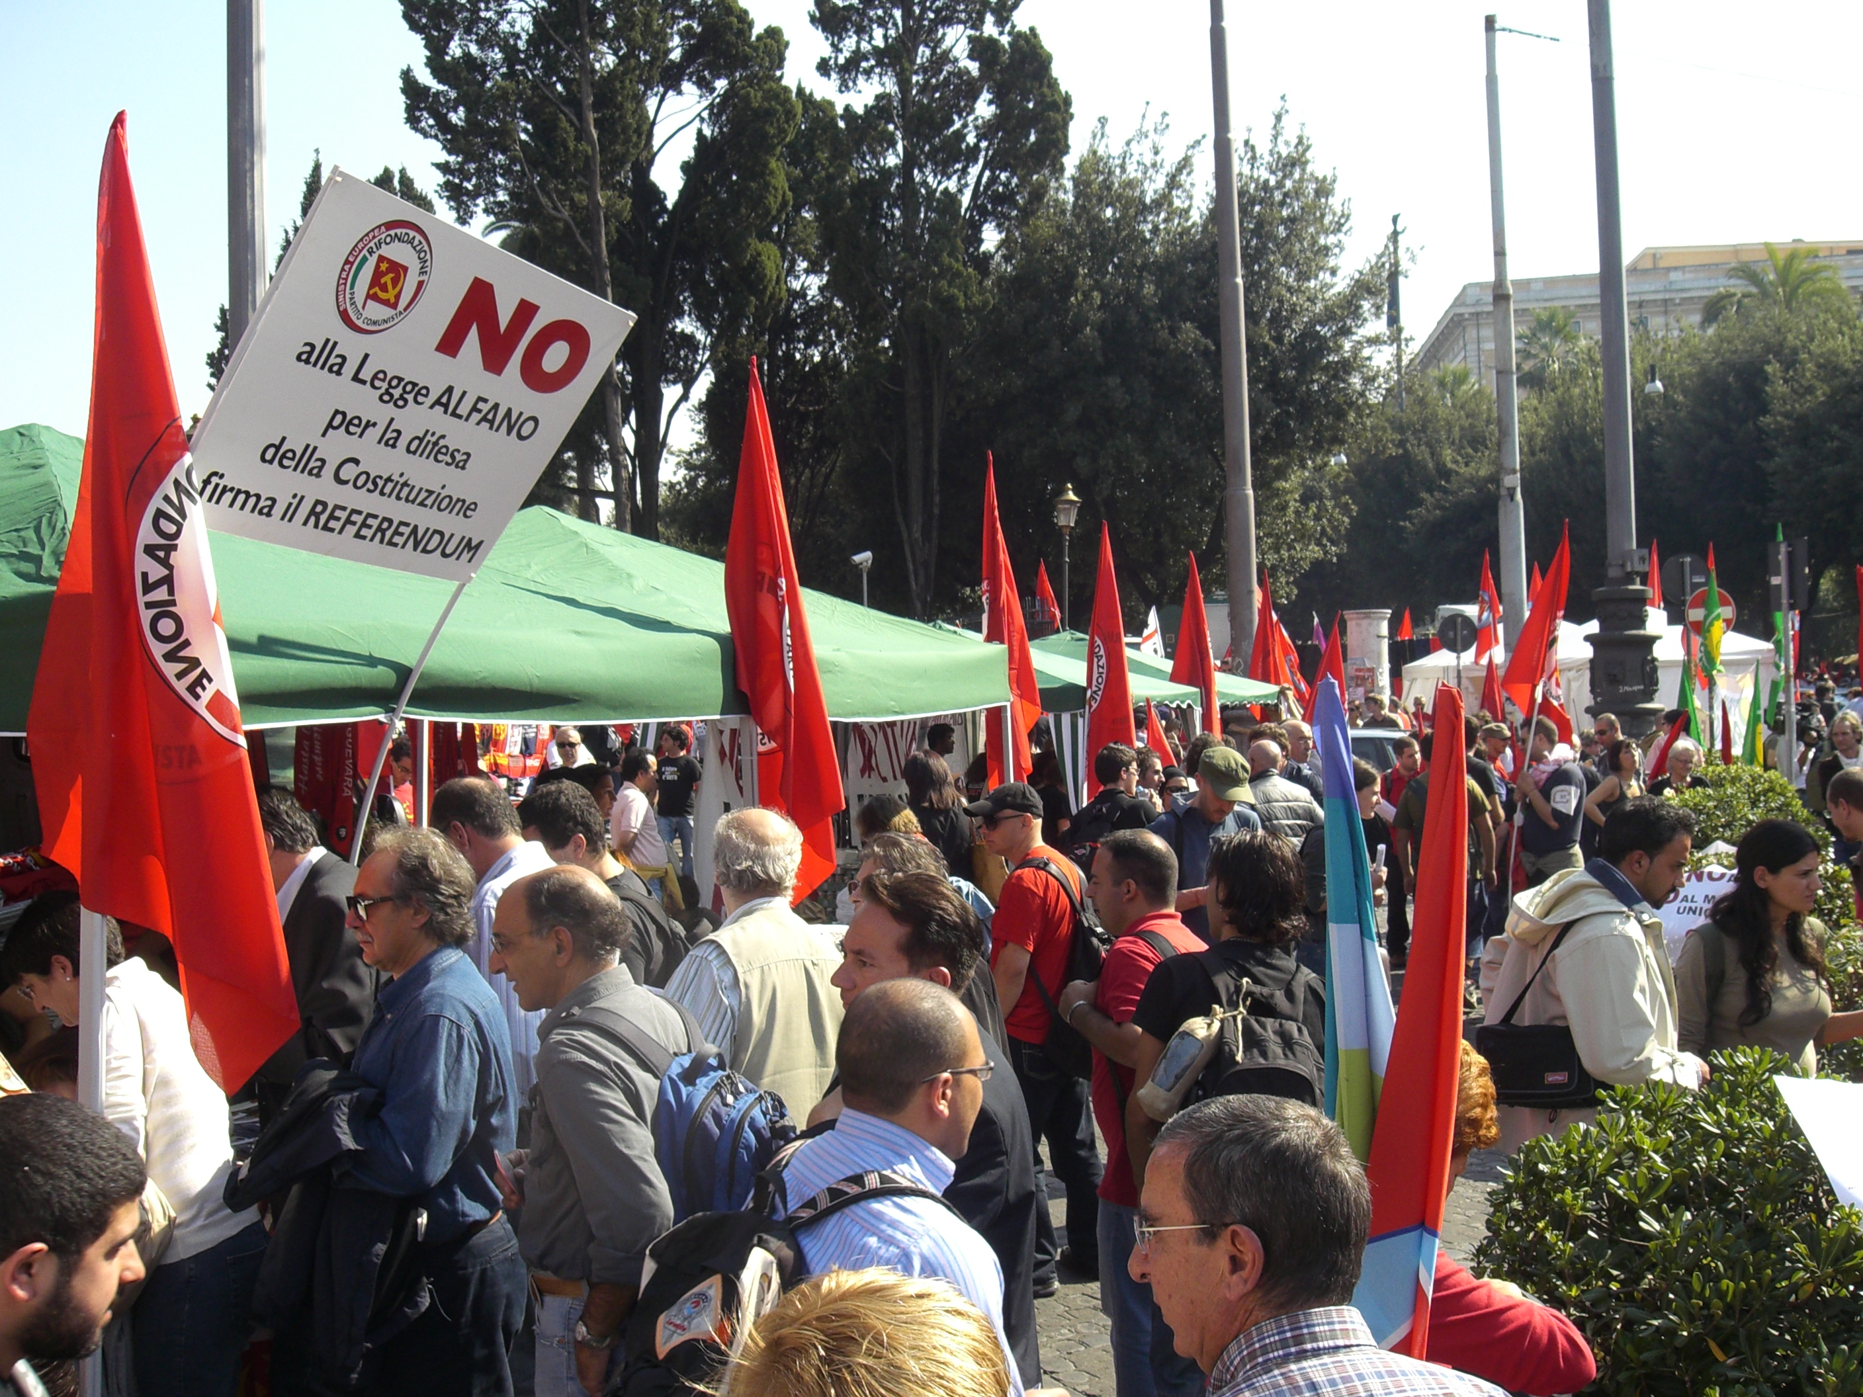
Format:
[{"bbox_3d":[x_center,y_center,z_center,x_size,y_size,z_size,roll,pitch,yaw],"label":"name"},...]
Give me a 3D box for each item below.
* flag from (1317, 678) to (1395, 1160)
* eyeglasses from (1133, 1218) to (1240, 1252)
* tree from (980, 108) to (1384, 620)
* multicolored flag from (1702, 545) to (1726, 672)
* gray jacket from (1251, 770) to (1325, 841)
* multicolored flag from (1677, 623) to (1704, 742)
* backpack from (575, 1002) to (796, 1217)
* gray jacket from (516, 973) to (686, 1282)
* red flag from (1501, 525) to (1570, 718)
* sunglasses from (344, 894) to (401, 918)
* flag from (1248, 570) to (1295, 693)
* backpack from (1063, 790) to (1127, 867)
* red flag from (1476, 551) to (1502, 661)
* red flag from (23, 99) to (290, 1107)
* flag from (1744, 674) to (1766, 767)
[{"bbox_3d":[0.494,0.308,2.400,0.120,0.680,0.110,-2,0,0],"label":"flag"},{"bbox_3d":[0.235,0.481,1.830,0.135,0.042,0.138,-2,-1,6],"label":"eyeglasses"},{"bbox_3d":[4.665,-5.666,38.000,7.500,10.800,7.200,-2,-1,0],"label":"tree"},{"bbox_3d":[7.651,-0.868,20.000,0.210,1.270,0.200,-2,0,0],"label":"multicolored flag"},{"bbox_3d":[1.867,0.724,11.000,0.530,0.700,0.330,-1,0,-27],"label":"gray jacket"},{"bbox_3d":[7.423,-0.135,20.000,0.270,1.200,0.220,-1,0,0],"label":"multicolored flag"},{"bbox_3d":[-0.387,0.695,3.250,0.270,0.460,0.310,-1,1,27],"label":"backpack"},{"bbox_3d":[-0.538,0.697,3.350,0.290,0.540,0.480,-2,-1,6],"label":"gray jacket"},{"bbox_3d":[3.308,-0.426,11.200,0.360,1.040,0.330,-2,0,0],"label":"red flag"},{"bbox_3d":[-0.938,0.362,3.530,0.140,0.047,0.145,-1,-2,-29],"label":"sunglasses"},{"bbox_3d":[3.227,-0.548,19.500,0.450,1.320,0.320,-2,0,0],"label":"flag"},{"bbox_3d":[0.769,0.639,9.600,0.210,0.450,0.310,0,-2,-37],"label":"backpack"},{"bbox_3d":[5.860,-0.972,21.500,0.280,1.160,0.250,-2,0,0],"label":"red flag"},{"bbox_3d":[-1.319,-0.163,3.500,0.460,1.670,0.280,-1,0,-19],"label":"red flag"},{"bbox_3d":[8.049,0.206,20.000,0.250,1.050,0.200,-1,0,0],"label":"flag"}]

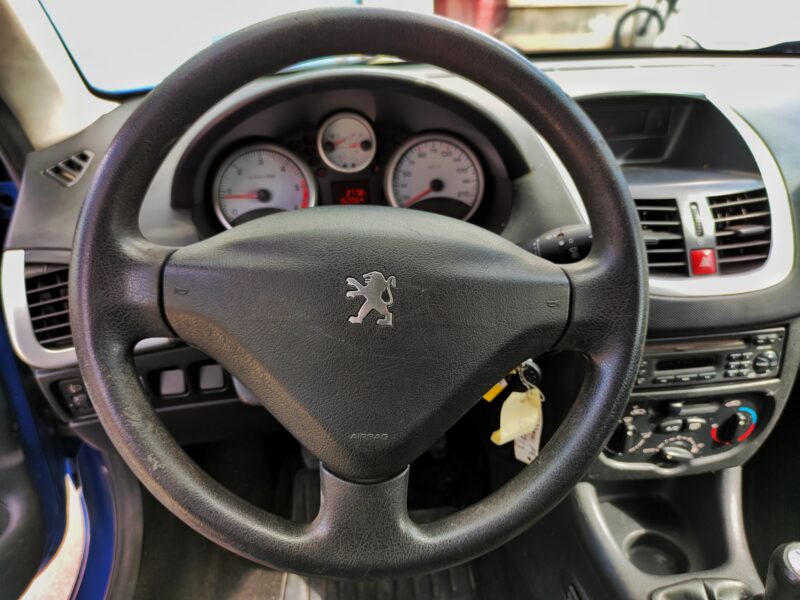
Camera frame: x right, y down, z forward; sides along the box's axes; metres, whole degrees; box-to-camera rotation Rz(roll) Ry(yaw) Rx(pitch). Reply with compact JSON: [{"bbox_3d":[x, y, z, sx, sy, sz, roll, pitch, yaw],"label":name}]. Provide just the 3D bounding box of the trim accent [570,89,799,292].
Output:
[{"bbox_3d":[0.282,-0.111,0.586,0.205,0.205,0.080,-4,-9,-6],"label":"trim accent"}]

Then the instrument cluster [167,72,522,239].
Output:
[{"bbox_3d":[-0.053,-0.149,0.588,0.340,0.165,0.110,-4,11,-6],"label":"instrument cluster"}]

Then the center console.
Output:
[{"bbox_3d":[0.303,0.096,0.603,0.190,0.165,0.075,-4,20,-6],"label":"center console"}]

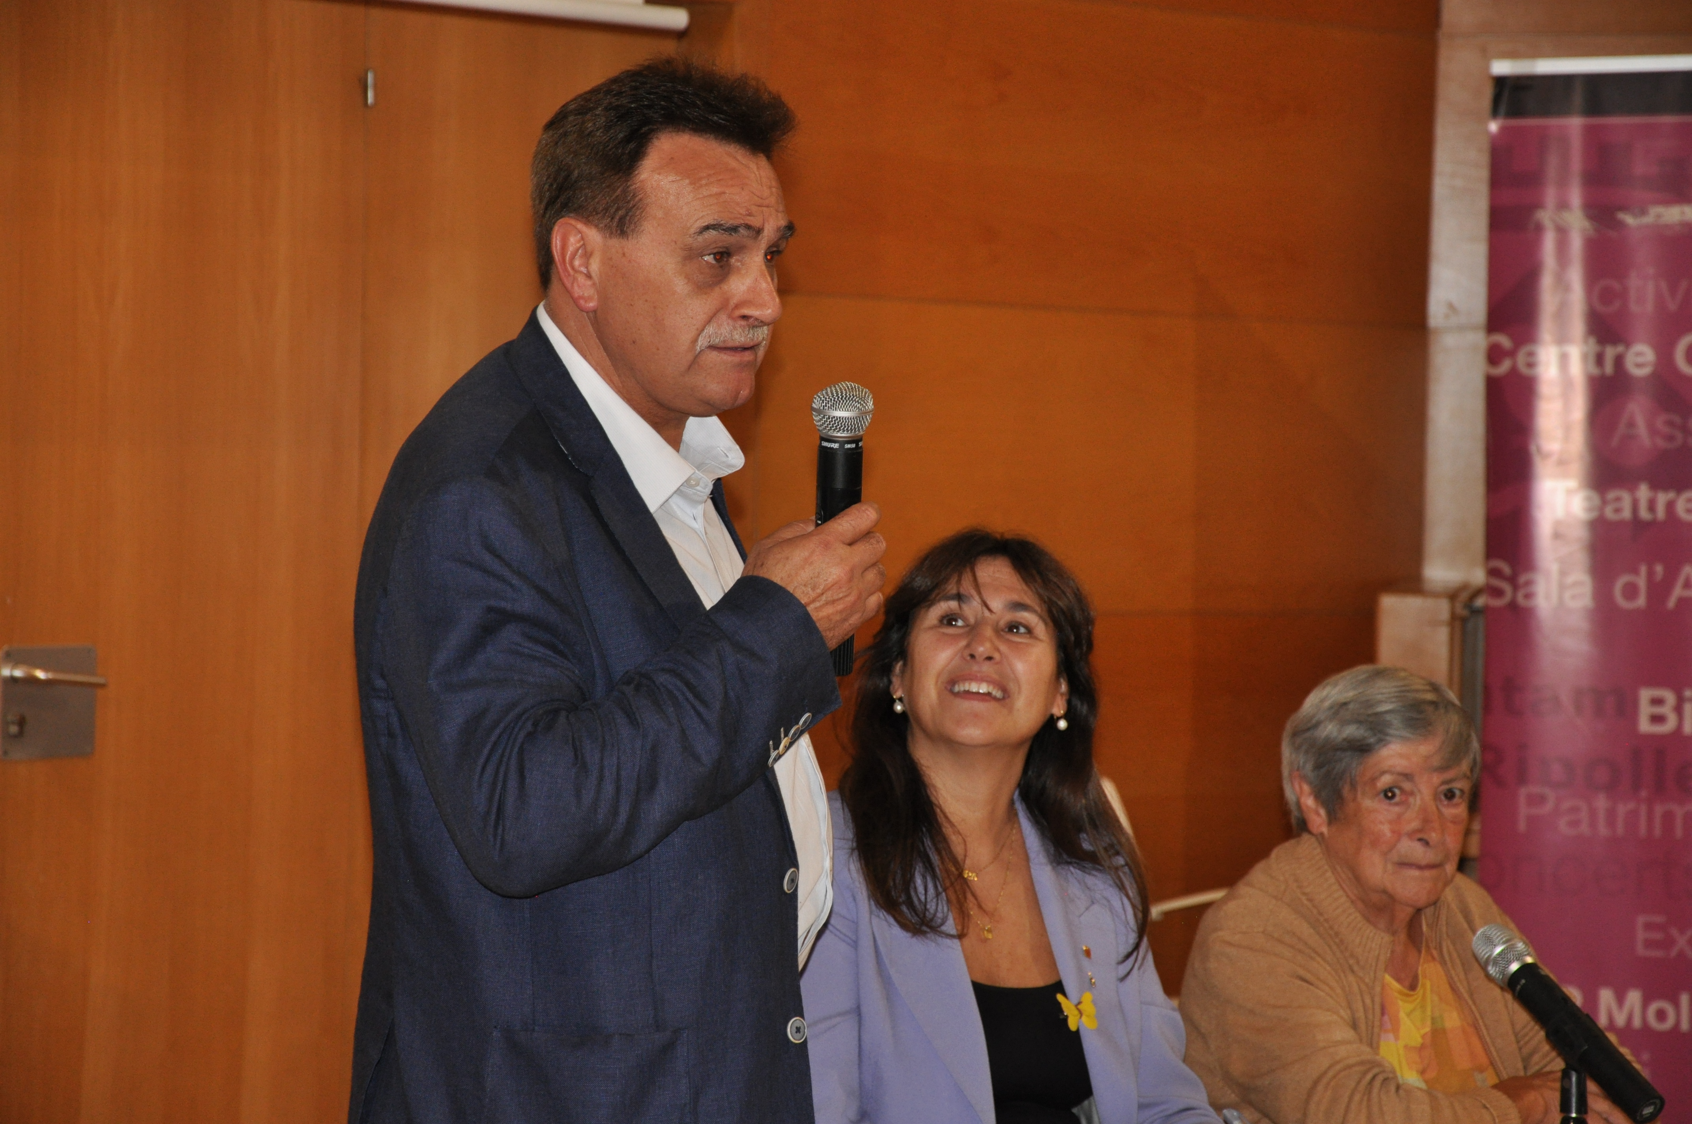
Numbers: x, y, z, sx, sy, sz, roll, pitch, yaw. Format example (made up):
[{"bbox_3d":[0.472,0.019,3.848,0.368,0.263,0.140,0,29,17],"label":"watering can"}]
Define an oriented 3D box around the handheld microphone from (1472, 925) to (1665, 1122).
[{"bbox_3d":[0.677,0.432,4.950,0.049,0.049,0.255,2,36,-44],"label":"handheld microphone"}]

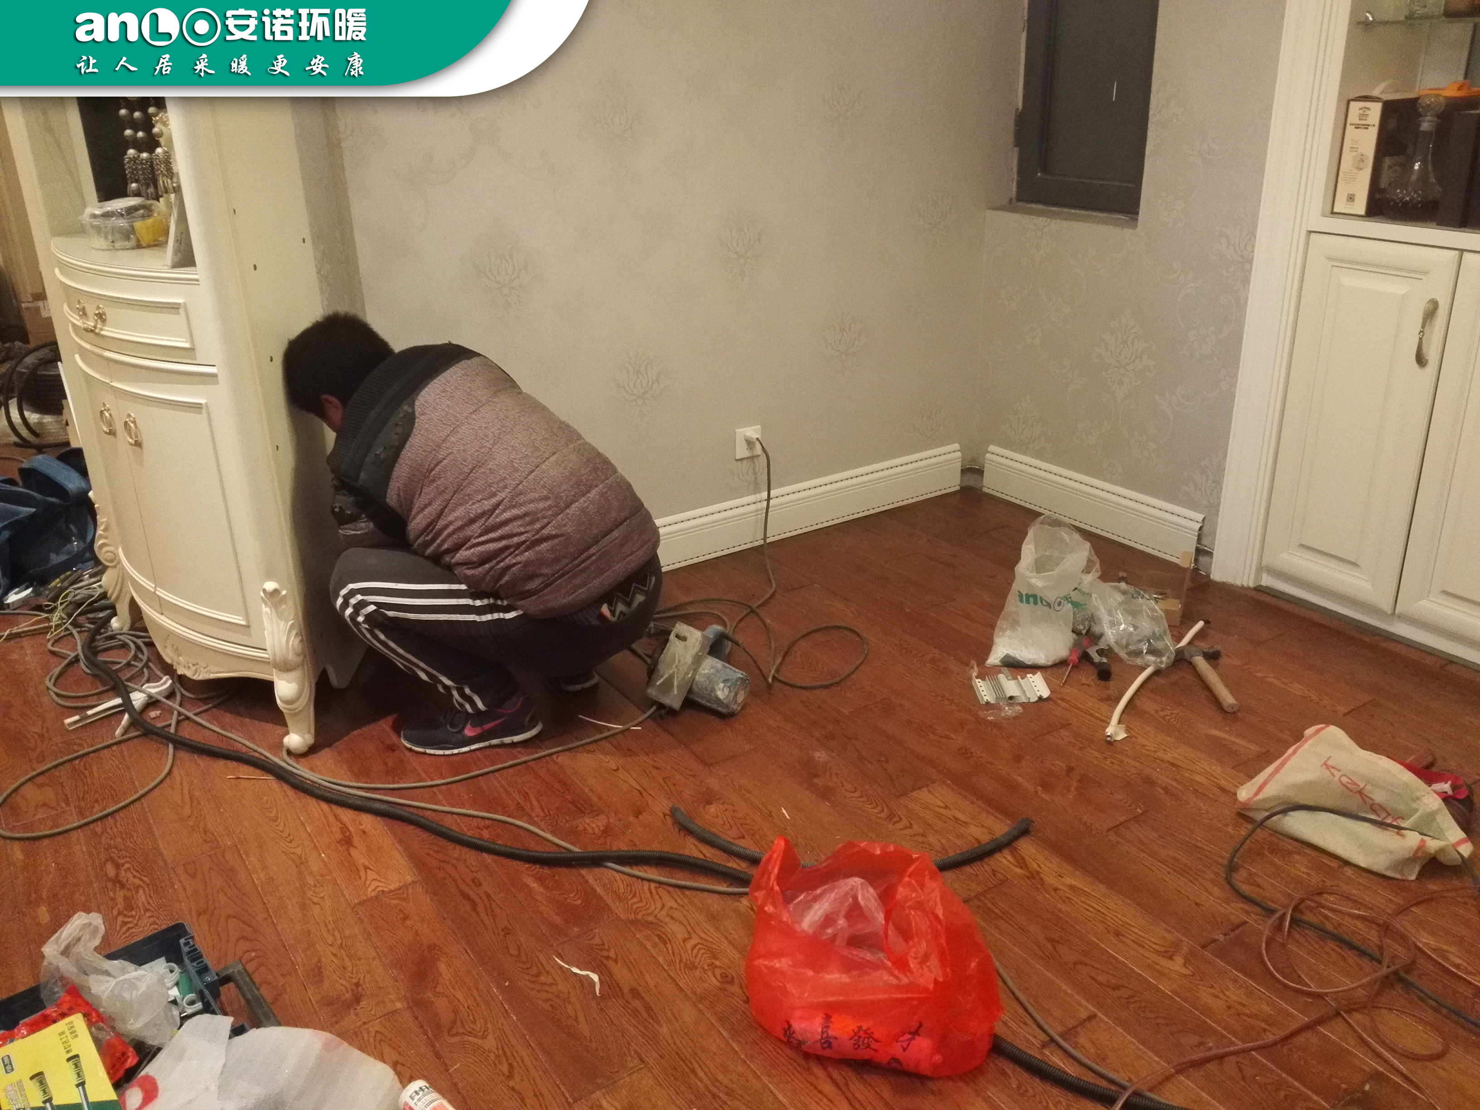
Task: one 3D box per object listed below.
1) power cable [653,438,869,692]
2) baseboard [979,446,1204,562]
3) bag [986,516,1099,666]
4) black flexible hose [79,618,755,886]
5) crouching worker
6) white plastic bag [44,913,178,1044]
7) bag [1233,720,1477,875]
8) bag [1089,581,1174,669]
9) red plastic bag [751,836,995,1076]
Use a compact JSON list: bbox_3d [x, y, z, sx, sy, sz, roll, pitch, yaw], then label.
[{"bbox_3d":[0.068,0.000,3.054,0.490,0.345,0.760,-16,26,-30],"label":"power cable"},{"bbox_3d":[0.989,-0.148,3.542,0.030,0.155,0.800,-16,26,-30],"label":"baseboard"},{"bbox_3d":[0.696,0.080,2.858,0.250,0.300,0.190,3,23,13],"label":"bag"},{"bbox_3d":[-0.894,0.393,2.584,2.099,0.045,0.299,14,27,34],"label":"black flexible hose"},{"bbox_3d":[-0.533,-0.071,2.588,0.710,0.870,0.480,0,22,4],"label":"crouching worker"},{"bbox_3d":[-0.897,0.611,1.775,0.160,0.150,0.150,-10,24,-19],"label":"white plastic bag"},{"bbox_3d":[1.133,0.427,2.246,0.340,0.090,0.300,19,30,42],"label":"bag"},{"bbox_3d":[0.909,0.153,2.870,0.170,0.140,0.190,3,23,13],"label":"bag"},{"bbox_3d":[0.197,0.561,1.821,0.330,0.225,0.260,6,24,20],"label":"red plastic bag"}]

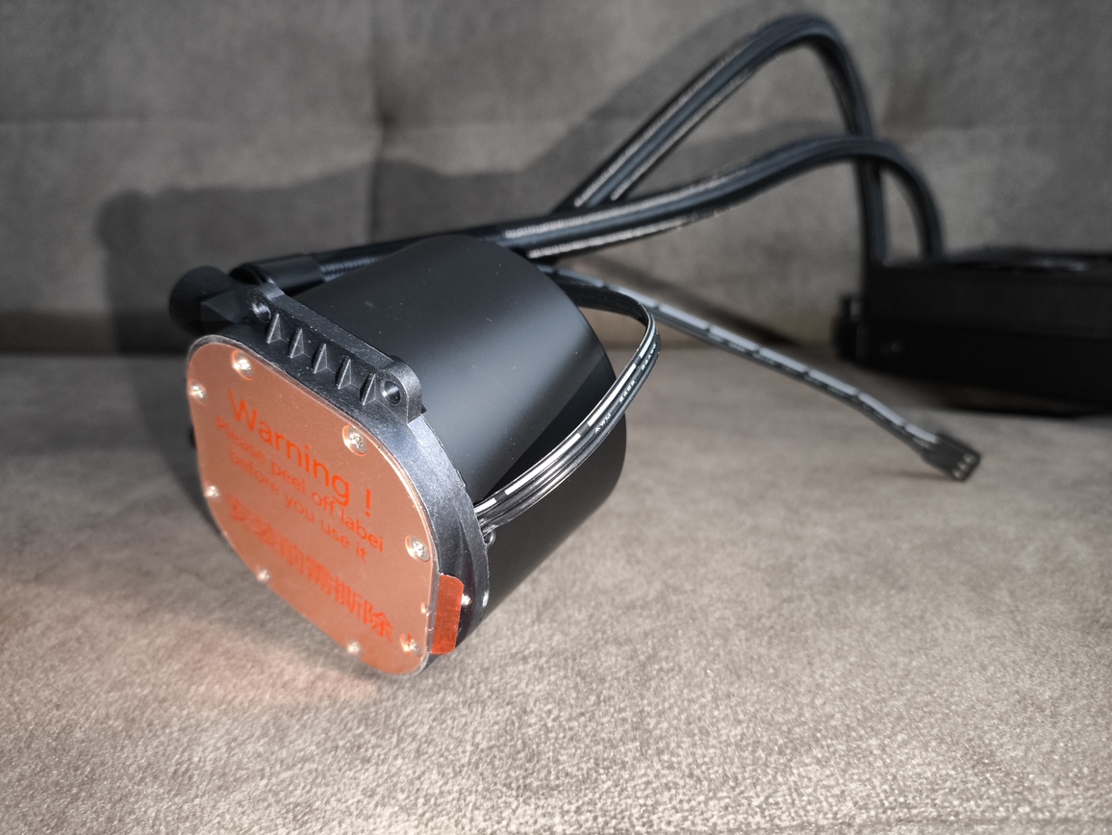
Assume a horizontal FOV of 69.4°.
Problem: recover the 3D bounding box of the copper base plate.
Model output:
[{"bbox_3d":[-0.045,0.017,0.143,0.059,0.059,0.001,30,42,21],"label":"copper base plate"}]

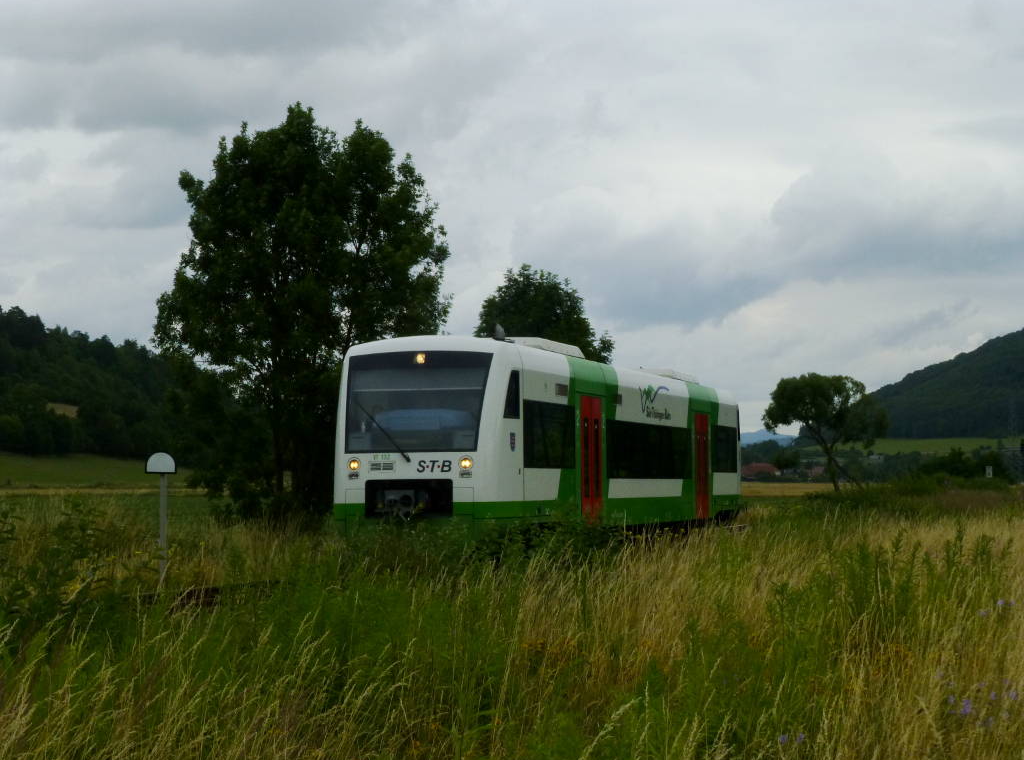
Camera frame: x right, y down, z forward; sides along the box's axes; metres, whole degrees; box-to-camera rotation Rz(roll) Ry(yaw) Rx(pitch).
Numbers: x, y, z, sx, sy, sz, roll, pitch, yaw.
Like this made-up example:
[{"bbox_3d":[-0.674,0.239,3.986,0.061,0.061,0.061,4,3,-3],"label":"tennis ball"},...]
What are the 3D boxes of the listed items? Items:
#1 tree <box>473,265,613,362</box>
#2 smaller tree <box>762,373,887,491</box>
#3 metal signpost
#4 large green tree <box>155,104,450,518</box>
[{"bbox_3d":[1.393,0.517,103.246,6.875,11.186,6.532,0,-3,0],"label":"tree"},{"bbox_3d":[18.694,3.384,140.166,7.428,7.557,7.057,0,-3,0],"label":"smaller tree"},{"bbox_3d":[-5.166,2.056,34.344,0.480,1.981,0.110,-1,-3,13],"label":"metal signpost"},{"bbox_3d":[-5.959,-1.839,66.264,8.359,12.020,7.941,0,-3,0],"label":"large green tree"}]

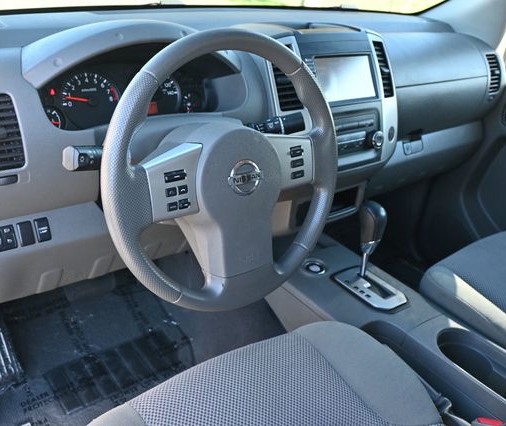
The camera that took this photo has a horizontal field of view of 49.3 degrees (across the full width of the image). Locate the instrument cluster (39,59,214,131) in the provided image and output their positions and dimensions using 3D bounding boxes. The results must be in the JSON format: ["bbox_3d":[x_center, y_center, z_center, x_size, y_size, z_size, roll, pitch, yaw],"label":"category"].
[{"bbox_3d":[-0.197,-0.209,0.948,0.315,0.125,0.060,-15,17,-36],"label":"instrument cluster"}]

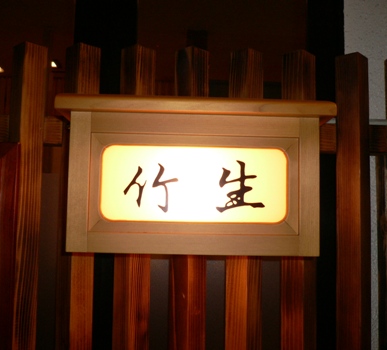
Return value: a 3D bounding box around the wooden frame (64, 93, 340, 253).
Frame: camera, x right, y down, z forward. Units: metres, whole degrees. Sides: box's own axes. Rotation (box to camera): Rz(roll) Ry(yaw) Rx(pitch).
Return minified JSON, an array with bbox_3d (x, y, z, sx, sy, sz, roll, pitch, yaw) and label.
[{"bbox_3d":[0.003,0.007,0.921,0.514,0.284,0.139,1,-4,-1],"label":"wooden frame"}]

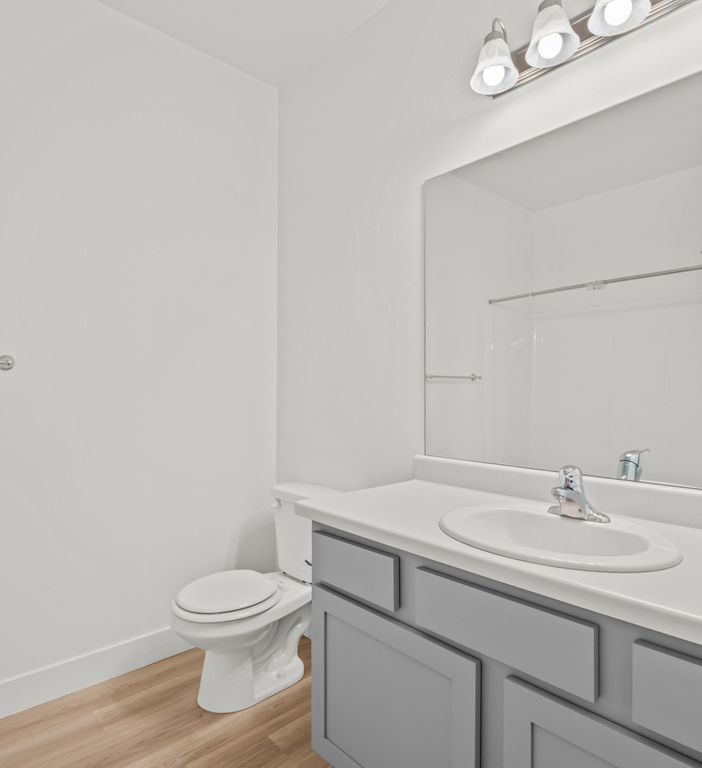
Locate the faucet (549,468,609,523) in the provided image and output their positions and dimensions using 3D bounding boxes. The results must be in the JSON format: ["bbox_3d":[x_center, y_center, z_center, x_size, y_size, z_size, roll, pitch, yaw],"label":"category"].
[{"bbox_3d":[0.525,0.259,1.133,0.150,0.135,0.150,2,-2,-43],"label":"faucet"}]

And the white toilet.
[{"bbox_3d":[-0.360,0.814,1.864,0.690,0.724,0.440,2,-2,-43],"label":"white toilet"}]

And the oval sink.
[{"bbox_3d":[0.428,0.408,1.045,0.425,0.175,0.485,2,-2,-43],"label":"oval sink"}]

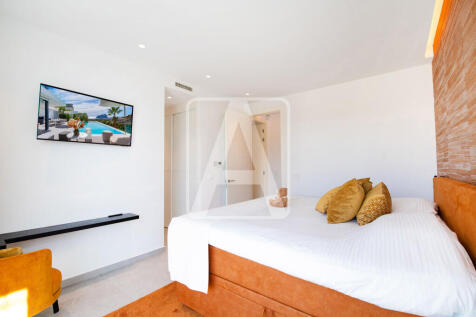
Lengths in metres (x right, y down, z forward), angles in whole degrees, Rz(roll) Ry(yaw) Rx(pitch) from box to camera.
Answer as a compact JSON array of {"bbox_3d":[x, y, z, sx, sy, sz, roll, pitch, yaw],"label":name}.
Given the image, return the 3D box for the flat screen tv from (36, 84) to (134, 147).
[{"bbox_3d":[-1.808,-0.473,2.462,0.060,0.563,0.963,6,2,35],"label":"flat screen tv"}]

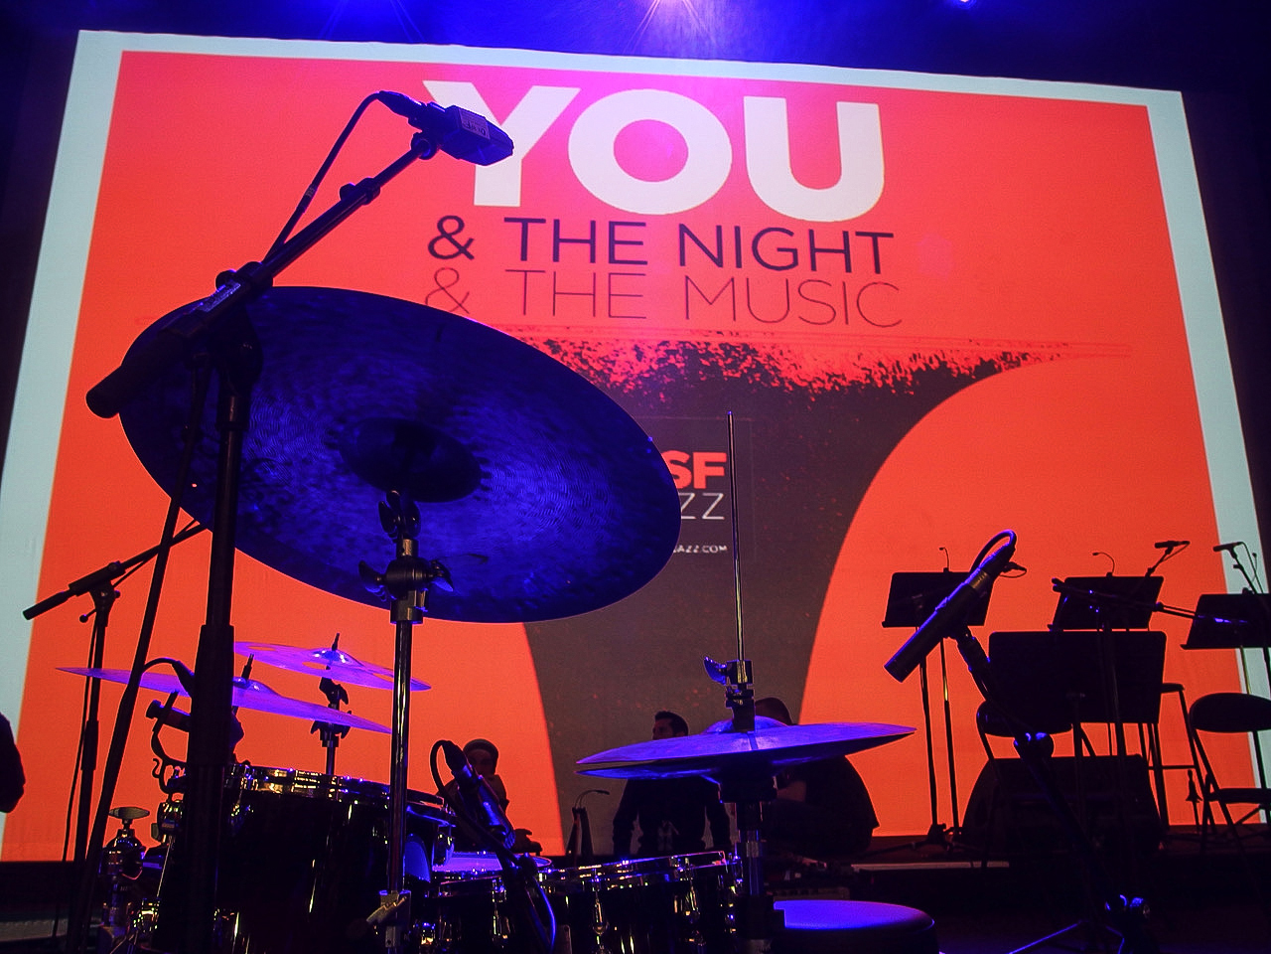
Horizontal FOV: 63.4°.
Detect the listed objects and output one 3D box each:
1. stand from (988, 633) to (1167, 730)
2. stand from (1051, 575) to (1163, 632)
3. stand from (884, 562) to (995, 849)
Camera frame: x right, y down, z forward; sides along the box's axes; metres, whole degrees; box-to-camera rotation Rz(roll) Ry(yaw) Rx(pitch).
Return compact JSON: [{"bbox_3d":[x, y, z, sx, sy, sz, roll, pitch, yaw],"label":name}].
[{"bbox_3d":[1.348,0.938,3.049,0.510,0.936,0.420,-3,-14,8],"label":"stand"},{"bbox_3d":[2.433,1.152,5.129,0.510,1.284,0.420,0,-14,-2],"label":"stand"},{"bbox_3d":[1.516,1.113,4.941,0.510,1.290,0.420,0,-14,-3],"label":"stand"}]

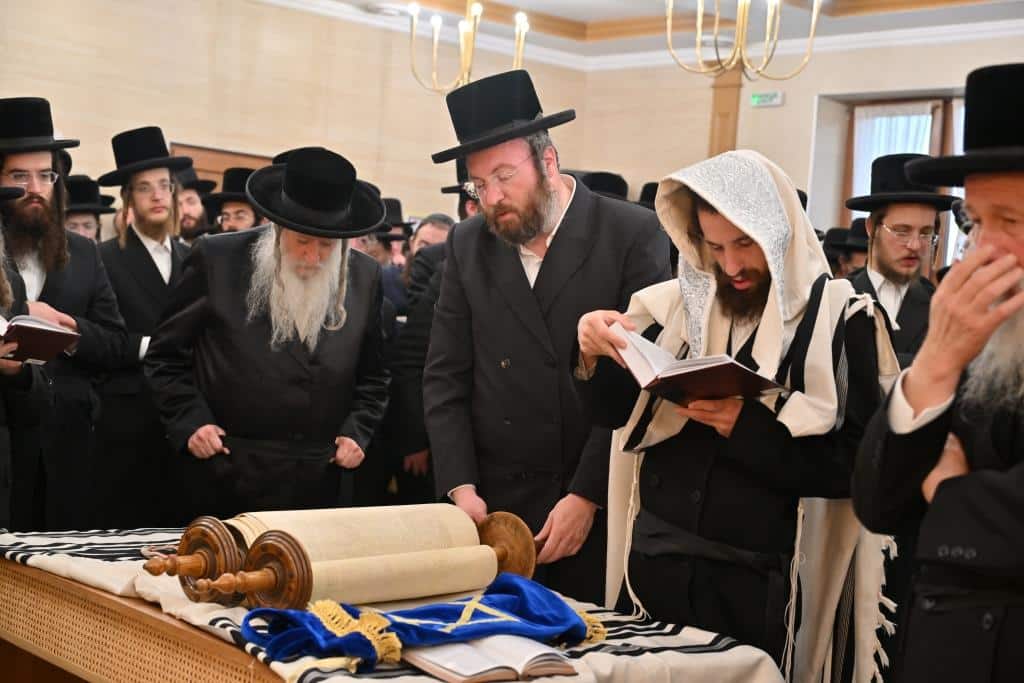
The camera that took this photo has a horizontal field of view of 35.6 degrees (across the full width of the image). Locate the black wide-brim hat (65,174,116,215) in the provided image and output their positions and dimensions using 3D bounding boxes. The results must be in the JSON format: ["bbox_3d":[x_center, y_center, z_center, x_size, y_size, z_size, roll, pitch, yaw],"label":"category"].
[{"bbox_3d":[-1.863,-0.637,6.900,0.310,0.145,0.330,0,1,-15],"label":"black wide-brim hat"}]

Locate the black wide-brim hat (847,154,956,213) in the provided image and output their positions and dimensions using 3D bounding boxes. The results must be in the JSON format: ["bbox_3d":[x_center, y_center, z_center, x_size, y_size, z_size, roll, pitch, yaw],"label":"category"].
[{"bbox_3d":[1.062,-0.435,4.300,0.315,0.135,0.340,2,0,-13],"label":"black wide-brim hat"}]

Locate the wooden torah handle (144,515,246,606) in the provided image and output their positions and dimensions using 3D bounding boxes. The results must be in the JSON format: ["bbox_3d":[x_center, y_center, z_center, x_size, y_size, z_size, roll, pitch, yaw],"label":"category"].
[{"bbox_3d":[-0.577,0.391,2.797,0.160,0.160,0.165,5,2,40],"label":"wooden torah handle"}]

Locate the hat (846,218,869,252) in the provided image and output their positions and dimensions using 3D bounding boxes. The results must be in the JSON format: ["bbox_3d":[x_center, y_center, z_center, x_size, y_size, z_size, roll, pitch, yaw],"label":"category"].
[{"bbox_3d":[1.584,-0.470,7.000,0.310,0.140,0.330,4,1,13],"label":"hat"}]

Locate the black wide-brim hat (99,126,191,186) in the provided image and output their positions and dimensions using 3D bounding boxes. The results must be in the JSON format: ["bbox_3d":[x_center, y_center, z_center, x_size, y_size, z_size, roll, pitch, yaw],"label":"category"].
[{"bbox_3d":[-1.206,-0.614,5.200,0.315,0.135,0.340,-13,1,-25],"label":"black wide-brim hat"}]

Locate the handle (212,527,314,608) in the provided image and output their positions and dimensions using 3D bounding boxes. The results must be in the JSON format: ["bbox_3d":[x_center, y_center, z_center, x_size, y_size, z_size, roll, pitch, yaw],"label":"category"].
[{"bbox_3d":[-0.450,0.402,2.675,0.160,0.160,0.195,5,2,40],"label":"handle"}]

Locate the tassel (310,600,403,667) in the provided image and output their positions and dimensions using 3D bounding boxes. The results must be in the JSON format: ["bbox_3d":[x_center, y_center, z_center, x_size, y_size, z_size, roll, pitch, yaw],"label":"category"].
[{"bbox_3d":[-0.250,0.464,2.541,0.110,0.075,0.220,3,2,-27],"label":"tassel"}]

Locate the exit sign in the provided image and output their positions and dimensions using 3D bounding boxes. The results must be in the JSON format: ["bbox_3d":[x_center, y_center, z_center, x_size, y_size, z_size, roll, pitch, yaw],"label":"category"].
[{"bbox_3d":[1.655,-1.563,10.300,0.035,0.093,0.250,3,2,-43],"label":"exit sign"}]

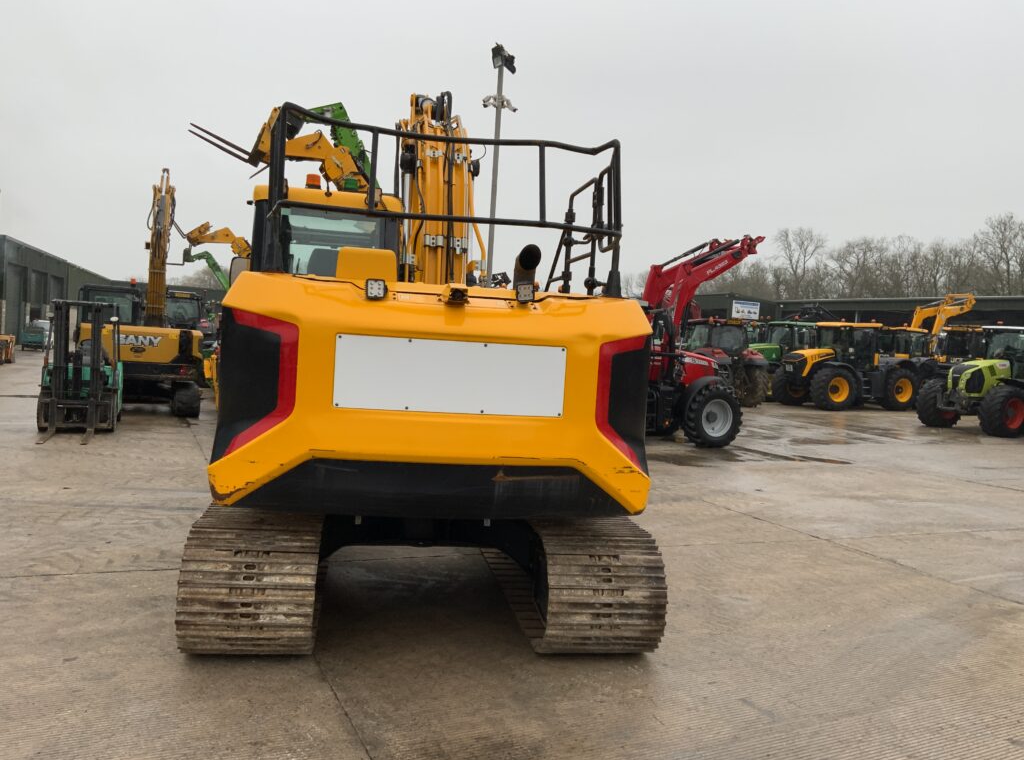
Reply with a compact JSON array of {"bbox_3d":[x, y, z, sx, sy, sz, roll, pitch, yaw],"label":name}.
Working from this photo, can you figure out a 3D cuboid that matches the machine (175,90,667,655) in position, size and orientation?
[{"bbox_3d":[-0.834,-0.783,7.551,2.690,4.450,6.500,3,2,-10],"label":"machine"}]

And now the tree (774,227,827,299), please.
[{"bbox_3d":[25.590,-6.590,74.750,5.000,13.500,5.000,3,2,0],"label":"tree"}]

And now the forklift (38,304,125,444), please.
[{"bbox_3d":[-7.294,-0.240,14.468,1.230,2.170,3.800,2,2,-21],"label":"forklift"}]

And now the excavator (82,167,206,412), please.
[{"bbox_3d":[-8.111,-2.409,19.806,2.500,6.000,6.300,2,2,-16],"label":"excavator"}]

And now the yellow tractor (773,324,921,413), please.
[{"bbox_3d":[12.880,-0.413,32.688,4.900,3.150,2.550,2,2,-22],"label":"yellow tractor"}]

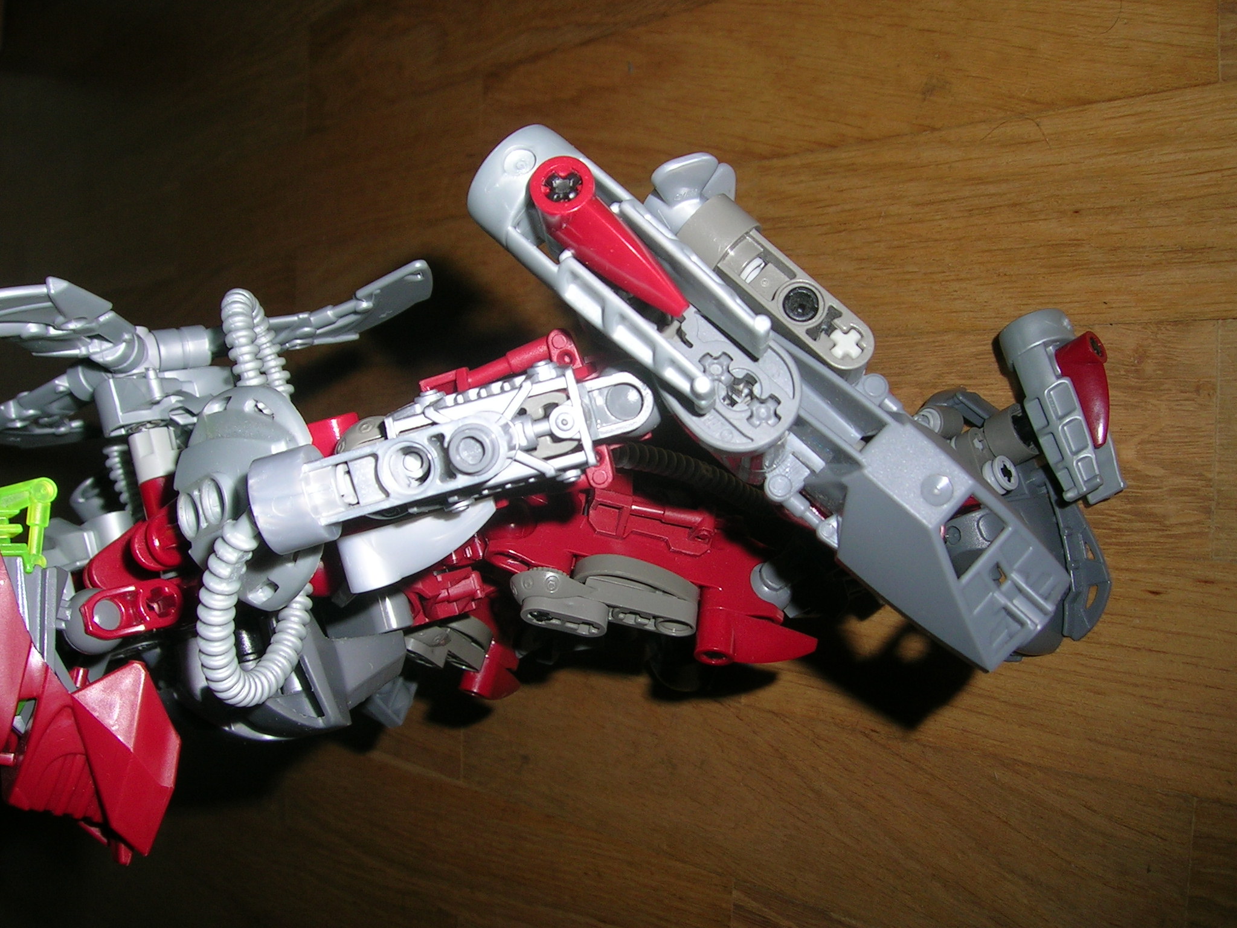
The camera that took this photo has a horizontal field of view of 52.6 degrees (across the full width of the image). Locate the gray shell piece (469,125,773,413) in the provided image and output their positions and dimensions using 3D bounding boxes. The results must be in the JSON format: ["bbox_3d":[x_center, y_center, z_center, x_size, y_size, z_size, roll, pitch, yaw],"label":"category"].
[{"bbox_3d":[0.000,-0.026,0.167,0.044,0.012,0.015,42,90,0],"label":"gray shell piece"}]

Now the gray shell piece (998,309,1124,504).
[{"bbox_3d":[0.091,-0.012,0.257,0.014,0.015,0.041,-19,93,26],"label":"gray shell piece"}]

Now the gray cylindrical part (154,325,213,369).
[{"bbox_3d":[-0.081,-0.021,0.233,0.007,0.011,0.007,-6,90,61],"label":"gray cylindrical part"}]

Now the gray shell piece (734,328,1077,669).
[{"bbox_3d":[0.042,0.003,0.195,0.062,0.023,0.019,43,164,13],"label":"gray shell piece"}]

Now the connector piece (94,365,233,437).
[{"bbox_3d":[-0.083,-0.011,0.229,0.010,0.025,0.013,-30,69,58],"label":"connector piece"}]

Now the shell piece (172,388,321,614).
[{"bbox_3d":[-0.053,0.006,0.174,0.032,0.013,0.032,-12,90,44],"label":"shell piece"}]

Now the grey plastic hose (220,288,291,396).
[{"bbox_3d":[-0.068,-0.022,0.238,0.036,0.007,0.023,167,90,-86],"label":"grey plastic hose"}]

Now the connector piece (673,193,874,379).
[{"bbox_3d":[0.022,-0.024,0.171,0.030,0.011,0.011,41,90,0],"label":"connector piece"}]

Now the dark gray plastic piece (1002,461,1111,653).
[{"bbox_3d":[0.091,0.020,0.268,0.027,0.018,0.041,-12,81,44],"label":"dark gray plastic piece"}]

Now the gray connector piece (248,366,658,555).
[{"bbox_3d":[-0.018,-0.002,0.162,0.017,0.053,0.015,163,90,-75],"label":"gray connector piece"}]

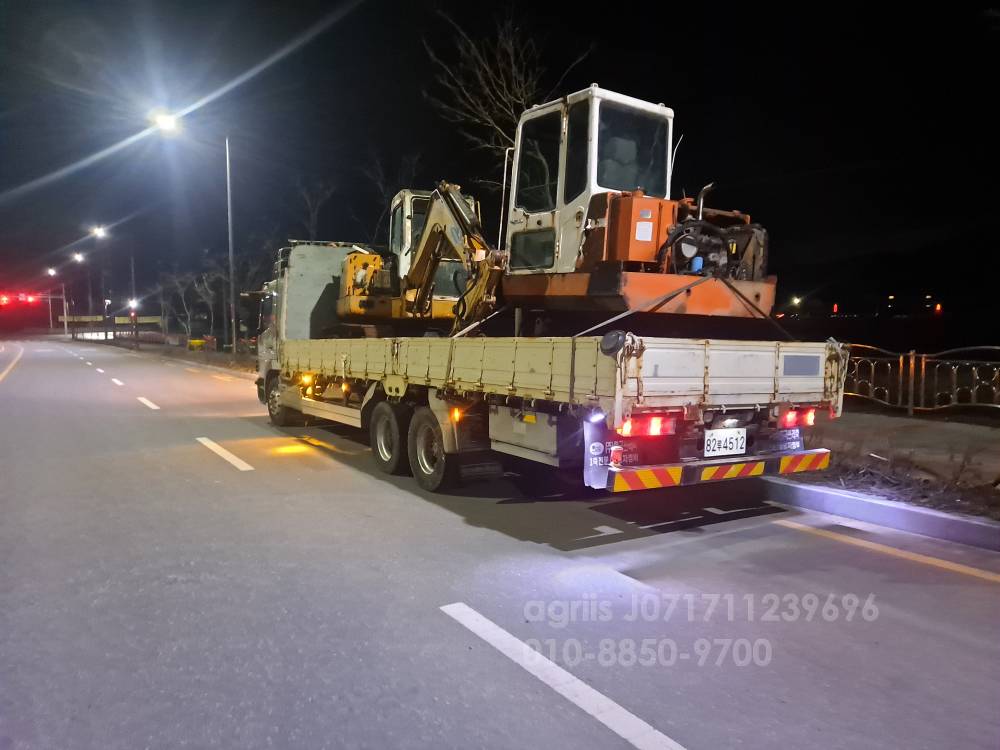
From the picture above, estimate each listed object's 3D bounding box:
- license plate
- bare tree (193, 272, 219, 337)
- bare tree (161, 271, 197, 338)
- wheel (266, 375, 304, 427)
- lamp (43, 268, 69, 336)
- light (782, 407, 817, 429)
[{"bbox_3d":[1.727,0.521,5.530,0.440,0.200,0.020,-2,4,-31],"label":"license plate"},{"bbox_3d":[-22.840,-4.880,56.000,2.400,6.150,2.400,-2,4,-31],"label":"bare tree"},{"bbox_3d":[-27.429,-6.052,62.000,2.900,5.600,2.900,0,3,-32],"label":"bare tree"},{"bbox_3d":[-3.877,0.416,12.791,0.270,0.835,0.835,0,3,-32],"label":"wheel"},{"bbox_3d":[-68.391,-11.166,112.000,2.300,10.200,0.400,0,3,-32],"label":"lamp"},{"bbox_3d":[2.459,0.353,5.930,0.430,0.150,0.090,-2,4,-31],"label":"light"}]

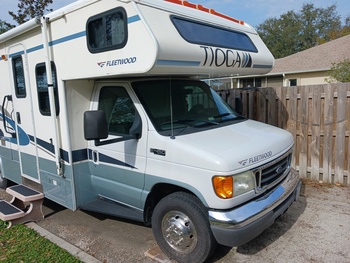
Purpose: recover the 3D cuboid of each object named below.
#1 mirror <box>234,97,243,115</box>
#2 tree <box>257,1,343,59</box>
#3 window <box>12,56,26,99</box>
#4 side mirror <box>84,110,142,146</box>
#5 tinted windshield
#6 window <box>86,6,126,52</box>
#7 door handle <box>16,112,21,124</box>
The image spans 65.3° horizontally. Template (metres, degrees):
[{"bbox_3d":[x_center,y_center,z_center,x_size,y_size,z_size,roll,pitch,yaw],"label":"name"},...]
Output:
[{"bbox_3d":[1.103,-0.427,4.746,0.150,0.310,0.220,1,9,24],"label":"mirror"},{"bbox_3d":[13.346,-8.222,29.252,10.300,10.600,9.800,1,9,24],"label":"tree"},{"bbox_3d":[-2.437,-0.849,4.287,0.355,0.640,0.040,5,11,40],"label":"window"},{"bbox_3d":[-0.649,-0.047,2.886,0.520,0.350,0.280,-7,9,-31],"label":"side mirror"},{"bbox_3d":[0.242,-0.383,3.696,1.660,0.750,0.200,-11,-24,-49],"label":"tinted windshield"},{"bbox_3d":[-0.690,-1.002,2.746,0.660,0.380,0.045,5,11,40],"label":"window"},{"bbox_3d":[-2.575,-0.212,4.491,0.090,0.195,0.045,5,11,40],"label":"door handle"}]

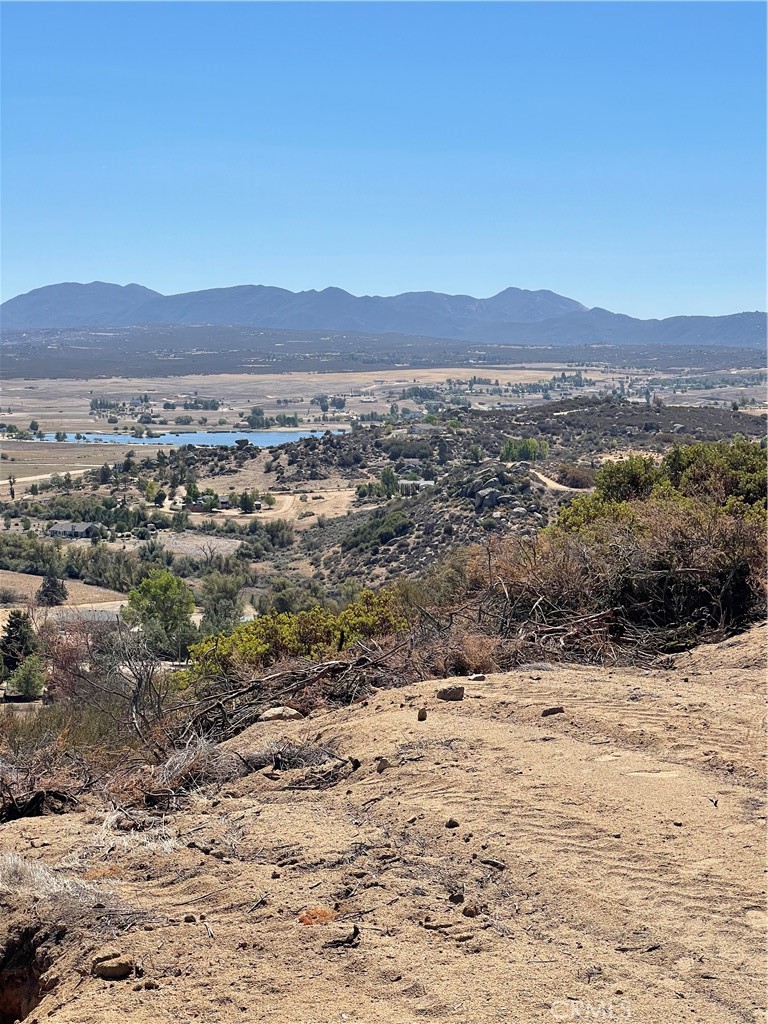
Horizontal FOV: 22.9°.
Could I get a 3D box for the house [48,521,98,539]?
[{"bbox_3d":[-127.917,7.878,785.000,16.800,5.000,11.400,3,6,26],"label":"house"}]

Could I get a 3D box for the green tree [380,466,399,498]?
[{"bbox_3d":[2.469,-13.245,850.000,7.400,14.200,7.400,0,5,0],"label":"green tree"}]

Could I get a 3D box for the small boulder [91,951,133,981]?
[{"bbox_3d":[-0.793,1.334,5.550,0.112,0.058,0.085,1,5,6],"label":"small boulder"}]

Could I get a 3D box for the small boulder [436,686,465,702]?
[{"bbox_3d":[0.407,1.107,11.500,0.160,0.078,0.110,-1,5,-6],"label":"small boulder"}]

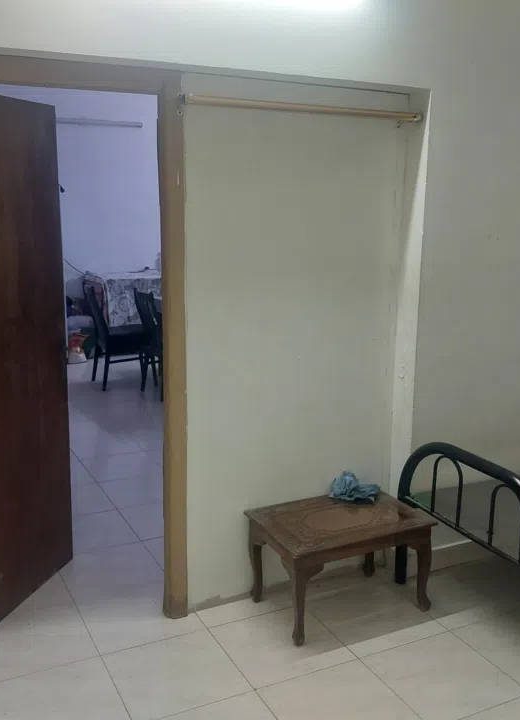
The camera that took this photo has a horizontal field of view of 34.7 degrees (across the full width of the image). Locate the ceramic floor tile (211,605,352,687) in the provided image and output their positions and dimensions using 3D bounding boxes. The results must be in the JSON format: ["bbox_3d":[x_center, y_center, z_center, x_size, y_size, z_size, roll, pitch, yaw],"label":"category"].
[{"bbox_3d":[0.080,1.104,3.221,0.435,0.010,0.439,-6,15,-26],"label":"ceramic floor tile"}]

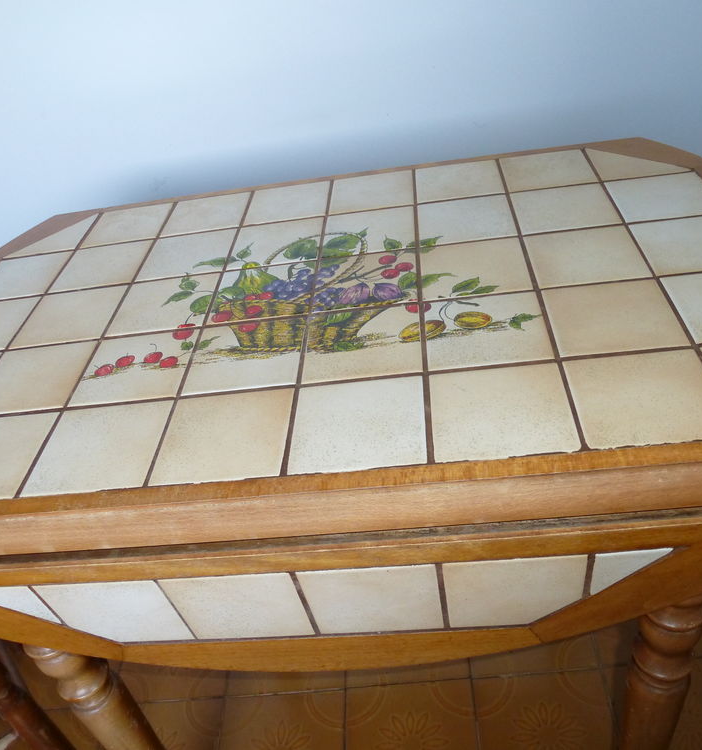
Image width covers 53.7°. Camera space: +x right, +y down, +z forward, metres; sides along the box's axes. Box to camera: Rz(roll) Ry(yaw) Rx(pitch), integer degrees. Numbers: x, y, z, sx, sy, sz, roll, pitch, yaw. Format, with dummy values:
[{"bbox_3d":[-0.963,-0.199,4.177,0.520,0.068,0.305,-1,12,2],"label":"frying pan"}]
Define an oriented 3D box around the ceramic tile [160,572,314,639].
[{"bbox_3d":[-0.087,0.181,0.551,0.102,0.099,0.010,-6,43,8],"label":"ceramic tile"}]

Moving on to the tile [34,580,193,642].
[{"bbox_3d":[-0.191,0.193,0.567,0.102,0.092,0.008,-6,42,8],"label":"tile"}]

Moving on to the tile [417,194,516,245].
[{"bbox_3d":[0.128,-0.169,0.775,0.104,0.009,0.104,-6,38,8],"label":"tile"}]

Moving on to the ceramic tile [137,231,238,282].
[{"bbox_3d":[-0.188,-0.137,0.811,0.102,0.010,0.102,-6,38,8],"label":"ceramic tile"}]

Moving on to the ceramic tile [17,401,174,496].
[{"bbox_3d":[-0.198,0.059,0.551,0.099,0.008,0.095,-6,38,8],"label":"ceramic tile"}]

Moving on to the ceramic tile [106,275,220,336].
[{"bbox_3d":[-0.195,-0.072,0.737,0.104,0.009,0.104,-6,38,8],"label":"ceramic tile"}]

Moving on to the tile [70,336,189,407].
[{"bbox_3d":[-0.194,-0.005,0.631,0.099,0.008,0.099,-6,38,8],"label":"tile"}]

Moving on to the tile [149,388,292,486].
[{"bbox_3d":[-0.098,0.051,0.549,0.102,0.010,0.099,-6,38,8],"label":"tile"}]

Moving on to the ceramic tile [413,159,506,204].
[{"bbox_3d":[0.133,-0.235,0.856,0.104,0.009,0.104,-6,38,8],"label":"ceramic tile"}]

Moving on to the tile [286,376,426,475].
[{"bbox_3d":[0.007,0.040,0.539,0.101,0.008,0.098,-6,39,8],"label":"tile"}]

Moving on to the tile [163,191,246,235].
[{"bbox_3d":[-0.186,-0.205,0.901,0.104,0.009,0.104,-6,38,8],"label":"tile"}]

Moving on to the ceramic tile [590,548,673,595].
[{"bbox_3d":[0.197,0.137,0.487,0.051,0.057,0.008,-6,43,8],"label":"ceramic tile"}]

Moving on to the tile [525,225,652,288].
[{"bbox_3d":[0.225,-0.112,0.671,0.102,0.010,0.102,-6,38,8],"label":"tile"}]

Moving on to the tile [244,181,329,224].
[{"bbox_3d":[-0.078,-0.215,0.880,0.101,0.008,0.100,-6,39,8],"label":"tile"}]

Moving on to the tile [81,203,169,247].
[{"bbox_3d":[-0.282,-0.190,0.887,0.099,0.008,0.099,-6,38,8],"label":"tile"}]

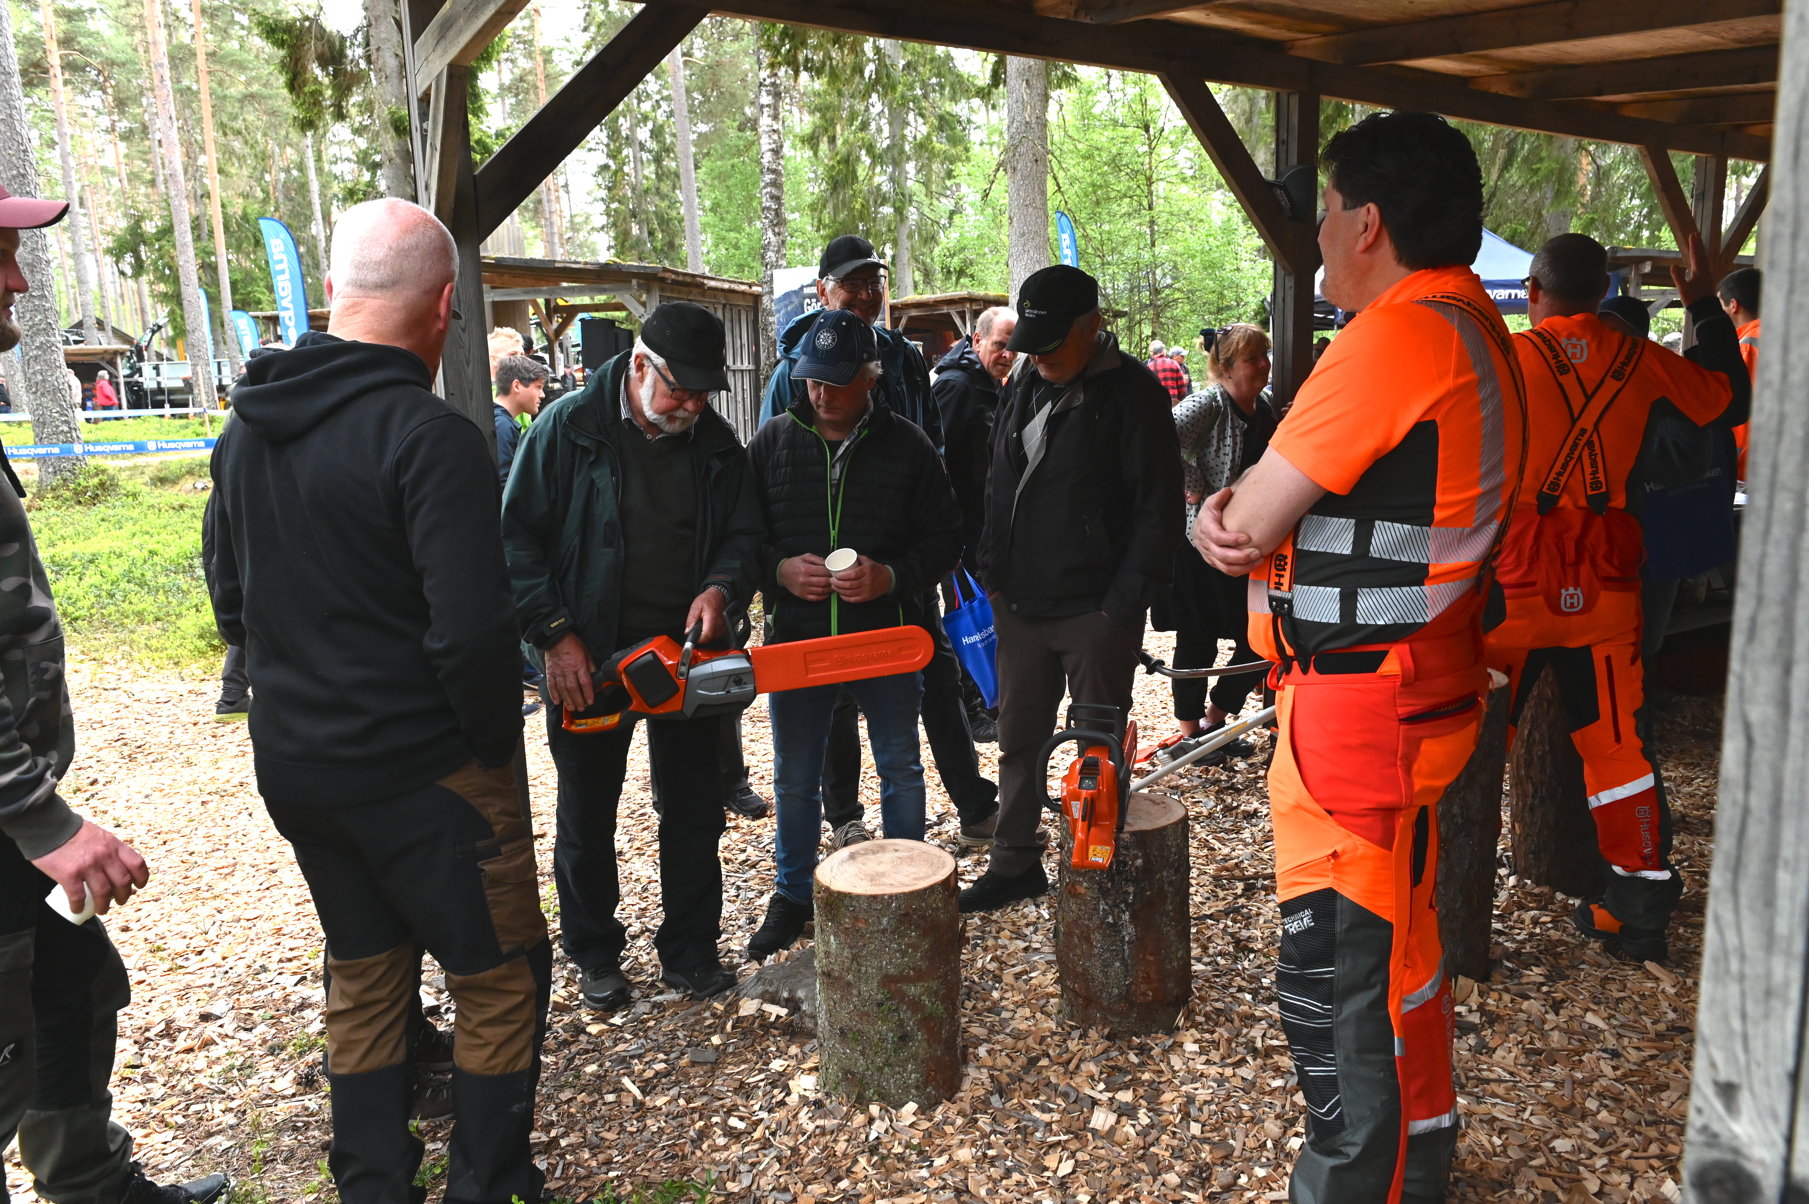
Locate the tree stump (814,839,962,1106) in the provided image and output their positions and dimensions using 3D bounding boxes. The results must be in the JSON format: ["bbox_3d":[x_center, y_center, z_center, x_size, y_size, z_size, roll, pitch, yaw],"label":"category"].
[{"bbox_3d":[-0.041,0.773,2.544,0.308,0.445,0.308,-2,10,-2],"label":"tree stump"}]

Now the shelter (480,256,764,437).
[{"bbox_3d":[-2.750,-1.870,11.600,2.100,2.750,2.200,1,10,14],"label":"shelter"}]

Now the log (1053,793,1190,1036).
[{"bbox_3d":[0.504,0.706,2.776,0.304,0.466,0.304,0,10,10],"label":"log"}]

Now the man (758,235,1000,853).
[{"bbox_3d":[-0.095,-0.164,3.751,0.680,1.875,0.480,-4,10,-14],"label":"man"}]

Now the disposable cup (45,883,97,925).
[{"bbox_3d":[-1.144,0.397,1.680,0.080,0.090,0.080,38,0,0],"label":"disposable cup"}]

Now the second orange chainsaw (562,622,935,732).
[{"bbox_3d":[-0.346,0.114,2.600,0.810,0.250,0.230,-8,7,7],"label":"second orange chainsaw"}]

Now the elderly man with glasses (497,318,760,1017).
[{"bbox_3d":[-0.631,0.143,2.794,0.620,1.637,0.500,-5,11,-21],"label":"elderly man with glasses"}]

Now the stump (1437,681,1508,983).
[{"bbox_3d":[1.323,0.545,2.946,0.300,0.677,0.300,3,11,25],"label":"stump"}]

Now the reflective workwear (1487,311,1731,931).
[{"bbox_3d":[1.685,0.030,2.930,0.620,1.570,0.460,2,10,18],"label":"reflective workwear"}]

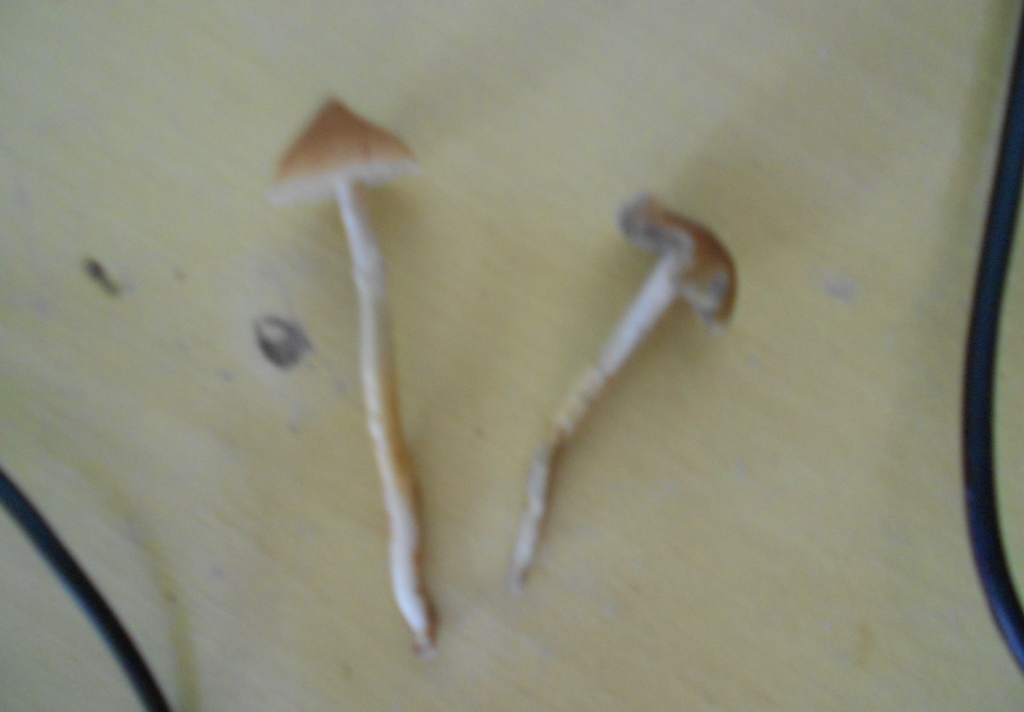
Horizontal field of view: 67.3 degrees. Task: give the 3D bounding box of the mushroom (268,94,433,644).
[{"bbox_3d":[-0.024,0.004,0.134,0.026,0.025,0.098,-8,90,-1],"label":"mushroom"}]

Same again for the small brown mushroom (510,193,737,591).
[{"bbox_3d":[0.018,0.008,0.134,0.026,0.022,0.072,24,88,4],"label":"small brown mushroom"}]

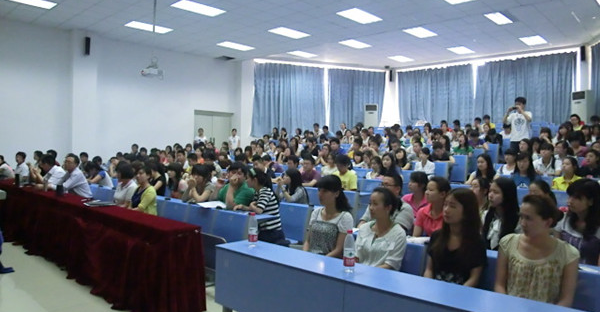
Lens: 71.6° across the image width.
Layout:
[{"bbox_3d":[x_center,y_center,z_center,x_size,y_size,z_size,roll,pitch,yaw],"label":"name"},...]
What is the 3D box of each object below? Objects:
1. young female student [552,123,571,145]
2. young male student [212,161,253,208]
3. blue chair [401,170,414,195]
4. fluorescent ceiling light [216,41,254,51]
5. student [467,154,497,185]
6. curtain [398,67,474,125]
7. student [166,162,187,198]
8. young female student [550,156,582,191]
[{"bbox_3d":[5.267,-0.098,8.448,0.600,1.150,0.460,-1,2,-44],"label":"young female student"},{"bbox_3d":[-0.767,0.697,5.027,0.520,1.245,0.700,1,2,33],"label":"young male student"},{"bbox_3d":[1.559,0.590,6.360,0.500,0.780,0.500,2,2,43],"label":"blue chair"},{"bbox_3d":[-2.083,-3.629,13.648,0.600,0.080,1.200,2,3,43],"label":"fluorescent ceiling light"},{"bbox_3d":[2.313,0.557,5.309,0.460,1.150,0.680,2,2,43],"label":"student"},{"bbox_3d":[5.550,-2.250,17.196,3.200,2.700,0.150,2,2,43],"label":"curtain"},{"bbox_3d":[-1.817,0.687,6.096,0.430,1.189,0.700,2,2,43],"label":"student"},{"bbox_3d":[3.213,0.598,5.016,0.450,1.179,0.680,2,2,43],"label":"young female student"}]

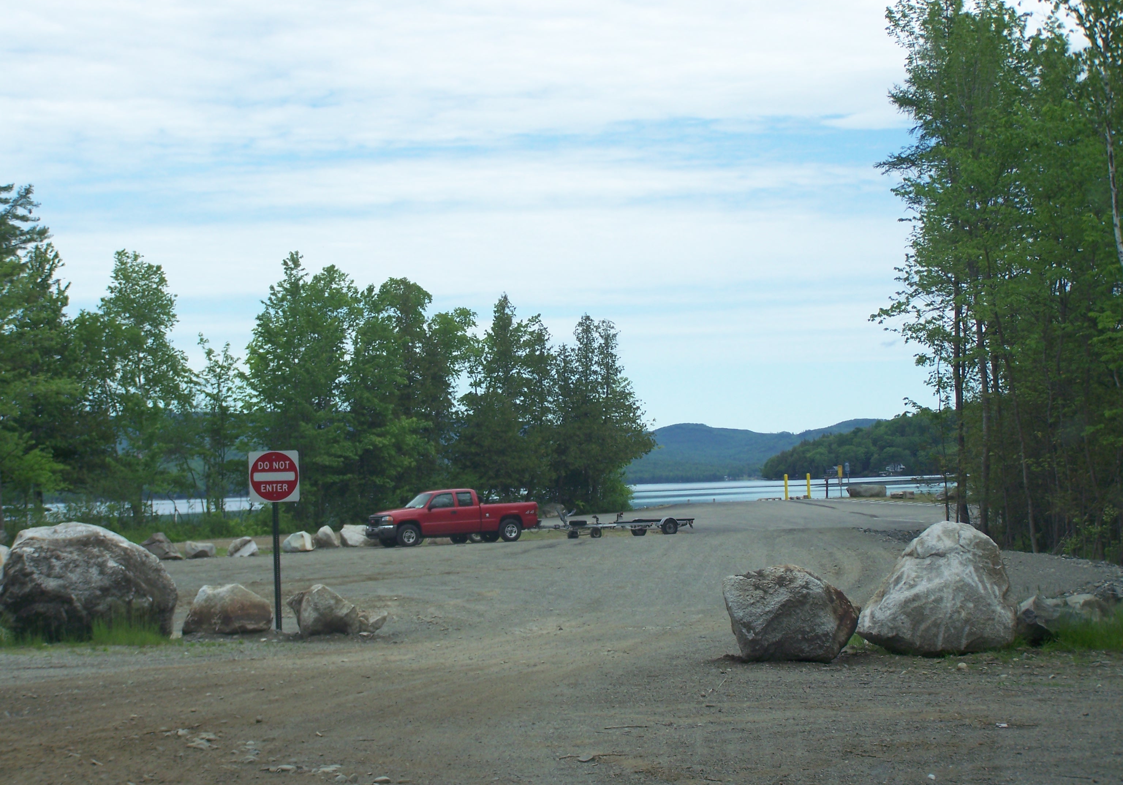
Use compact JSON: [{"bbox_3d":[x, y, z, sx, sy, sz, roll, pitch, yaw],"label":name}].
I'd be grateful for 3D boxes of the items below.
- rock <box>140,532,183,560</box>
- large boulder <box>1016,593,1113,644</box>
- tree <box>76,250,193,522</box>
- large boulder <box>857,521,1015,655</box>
[{"bbox_3d":[-12.355,4.726,68.900,1.360,0.860,1.000,-2,-2,-10],"label":"rock"},{"bbox_3d":[4.706,2.109,20.900,0.950,0.500,0.750,-3,-2,12],"label":"large boulder"},{"bbox_3d":[-19.831,-0.245,104.000,5.381,12.758,5.200,-1,-2,-11],"label":"tree"},{"bbox_3d":[3.498,1.827,20.900,1.466,1.253,1.300,-2,-2,9],"label":"large boulder"}]

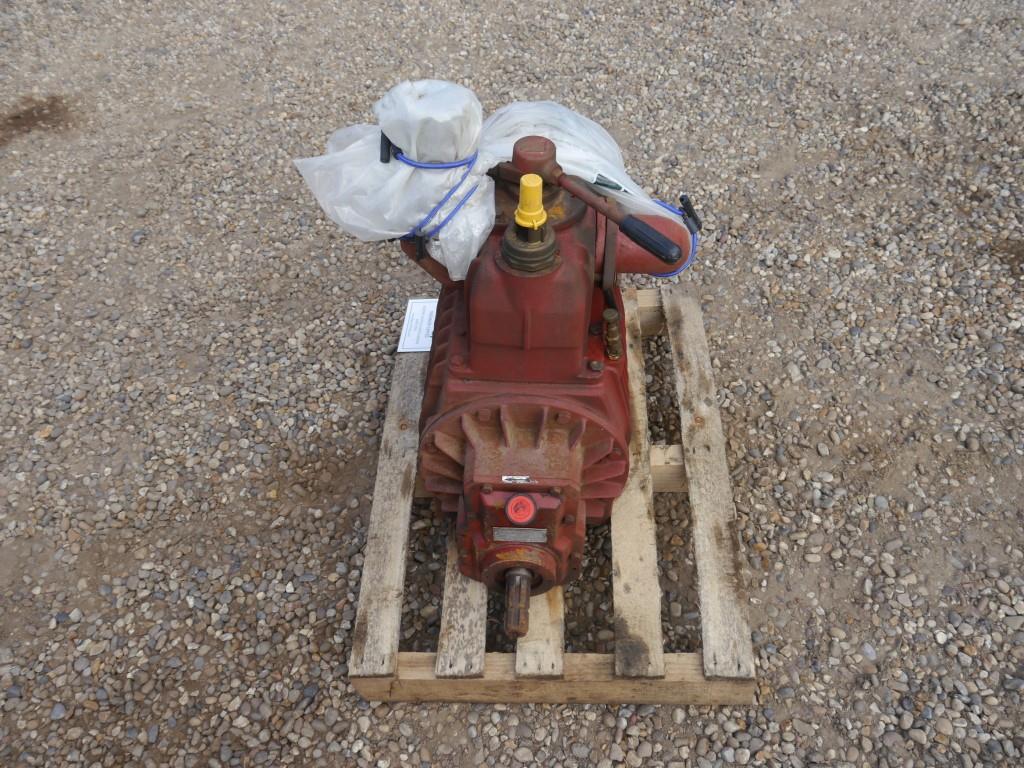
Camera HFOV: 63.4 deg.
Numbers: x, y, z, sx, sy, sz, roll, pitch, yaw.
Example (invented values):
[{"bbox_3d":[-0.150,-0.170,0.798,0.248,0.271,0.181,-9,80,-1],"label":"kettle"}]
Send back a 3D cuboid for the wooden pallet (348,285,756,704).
[{"bbox_3d":[0.073,0.151,1.541,0.625,0.116,0.829,1,52,0],"label":"wooden pallet"}]

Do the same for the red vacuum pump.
[{"bbox_3d":[0.046,-0.033,1.234,0.481,0.594,0.688,2,52,1],"label":"red vacuum pump"}]

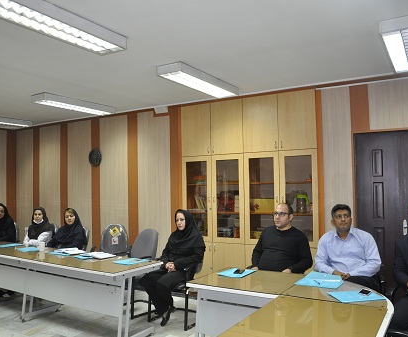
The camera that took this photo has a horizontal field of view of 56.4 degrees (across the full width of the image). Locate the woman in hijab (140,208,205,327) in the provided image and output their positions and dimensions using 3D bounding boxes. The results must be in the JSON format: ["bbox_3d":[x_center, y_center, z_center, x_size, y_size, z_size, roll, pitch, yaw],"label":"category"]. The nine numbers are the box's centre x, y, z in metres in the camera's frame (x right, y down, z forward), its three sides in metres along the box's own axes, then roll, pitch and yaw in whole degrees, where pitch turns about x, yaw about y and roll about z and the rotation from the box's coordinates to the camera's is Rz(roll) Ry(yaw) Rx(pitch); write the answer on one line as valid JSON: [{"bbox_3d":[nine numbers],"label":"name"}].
[{"bbox_3d":[-0.306,1.124,4.429,0.520,1.270,0.770,-3,-3,39],"label":"woman in hijab"}]

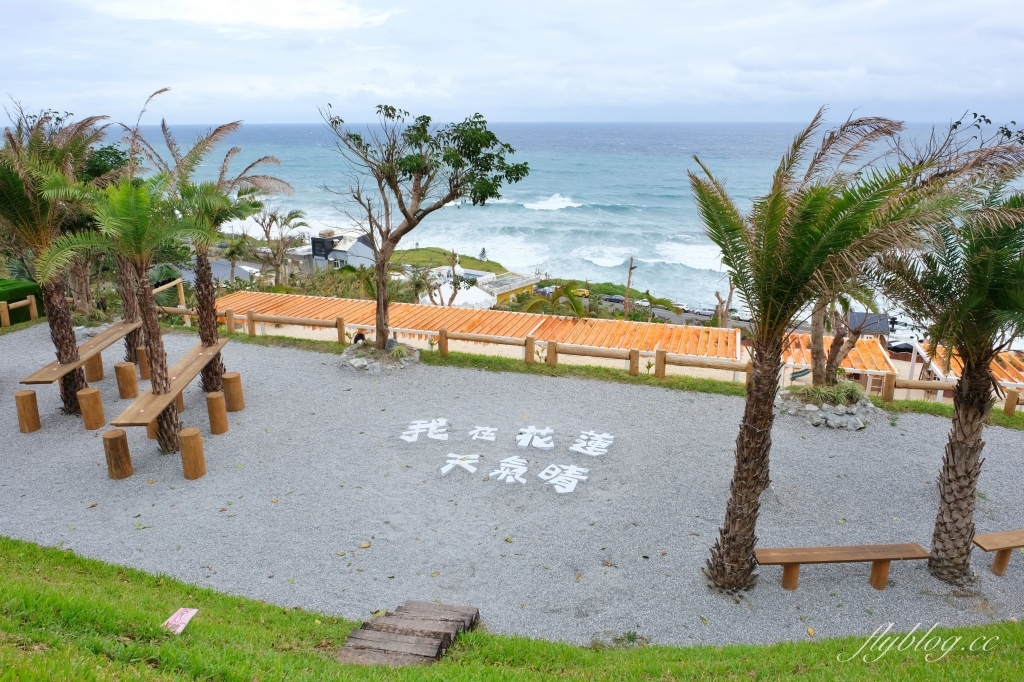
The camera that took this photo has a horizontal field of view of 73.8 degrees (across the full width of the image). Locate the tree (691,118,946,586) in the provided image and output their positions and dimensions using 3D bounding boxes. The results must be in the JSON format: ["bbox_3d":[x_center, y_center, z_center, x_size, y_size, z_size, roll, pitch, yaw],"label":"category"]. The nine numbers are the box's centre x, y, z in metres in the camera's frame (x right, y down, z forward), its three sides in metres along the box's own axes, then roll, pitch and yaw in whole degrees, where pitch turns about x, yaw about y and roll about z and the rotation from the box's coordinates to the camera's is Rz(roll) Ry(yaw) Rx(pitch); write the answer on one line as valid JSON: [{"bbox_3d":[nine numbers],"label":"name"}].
[{"bbox_3d":[2.150,0.216,5.294,1.850,3.850,1.800,0,18,0],"label":"tree"}]

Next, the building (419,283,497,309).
[{"bbox_3d":[-10.300,-7.624,134.131,14.000,5.500,11.000,3,18,10],"label":"building"}]

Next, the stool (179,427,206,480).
[{"bbox_3d":[-3.294,1.179,7.031,0.210,0.475,0.210,0,18,0],"label":"stool"}]

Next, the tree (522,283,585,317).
[{"bbox_3d":[1.885,-0.814,32.309,2.800,4.000,2.600,0,18,0],"label":"tree"}]

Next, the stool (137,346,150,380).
[{"bbox_3d":[-5.216,0.319,9.764,0.210,0.450,0.210,0,18,0],"label":"stool"}]

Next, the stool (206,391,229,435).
[{"bbox_3d":[-3.755,0.924,8.703,0.230,0.500,0.230,0,18,0],"label":"stool"}]

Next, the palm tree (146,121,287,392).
[{"bbox_3d":[-4.120,-1.144,9.902,1.950,3.930,1.900,0,18,0],"label":"palm tree"}]

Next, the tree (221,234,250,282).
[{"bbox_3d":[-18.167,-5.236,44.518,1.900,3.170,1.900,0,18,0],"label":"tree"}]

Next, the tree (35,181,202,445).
[{"bbox_3d":[-3.957,-0.160,7.238,1.650,2.900,1.650,0,18,0],"label":"tree"}]

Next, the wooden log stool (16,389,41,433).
[{"bbox_3d":[-5.768,0.847,8.094,0.210,0.460,0.210,0,18,0],"label":"wooden log stool"}]

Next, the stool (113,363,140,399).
[{"bbox_3d":[-5.737,0.588,10.177,0.280,0.495,0.280,0,18,0],"label":"stool"}]

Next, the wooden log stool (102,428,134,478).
[{"bbox_3d":[-4.285,1.237,7.414,0.260,0.495,0.260,0,18,0],"label":"wooden log stool"}]

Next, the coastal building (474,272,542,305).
[{"bbox_3d":[-1.200,-10.891,142.861,9.500,4.200,14.300,12,22,34],"label":"coastal building"}]

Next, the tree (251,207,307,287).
[{"bbox_3d":[-14.371,-5.617,41.277,3.400,4.750,3.000,0,18,0],"label":"tree"}]

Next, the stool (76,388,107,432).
[{"bbox_3d":[-5.026,0.822,8.172,0.230,0.460,0.230,0,18,0],"label":"stool"}]

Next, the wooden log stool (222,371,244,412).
[{"bbox_3d":[-3.894,0.720,9.563,0.260,0.500,0.260,0,18,0],"label":"wooden log stool"}]

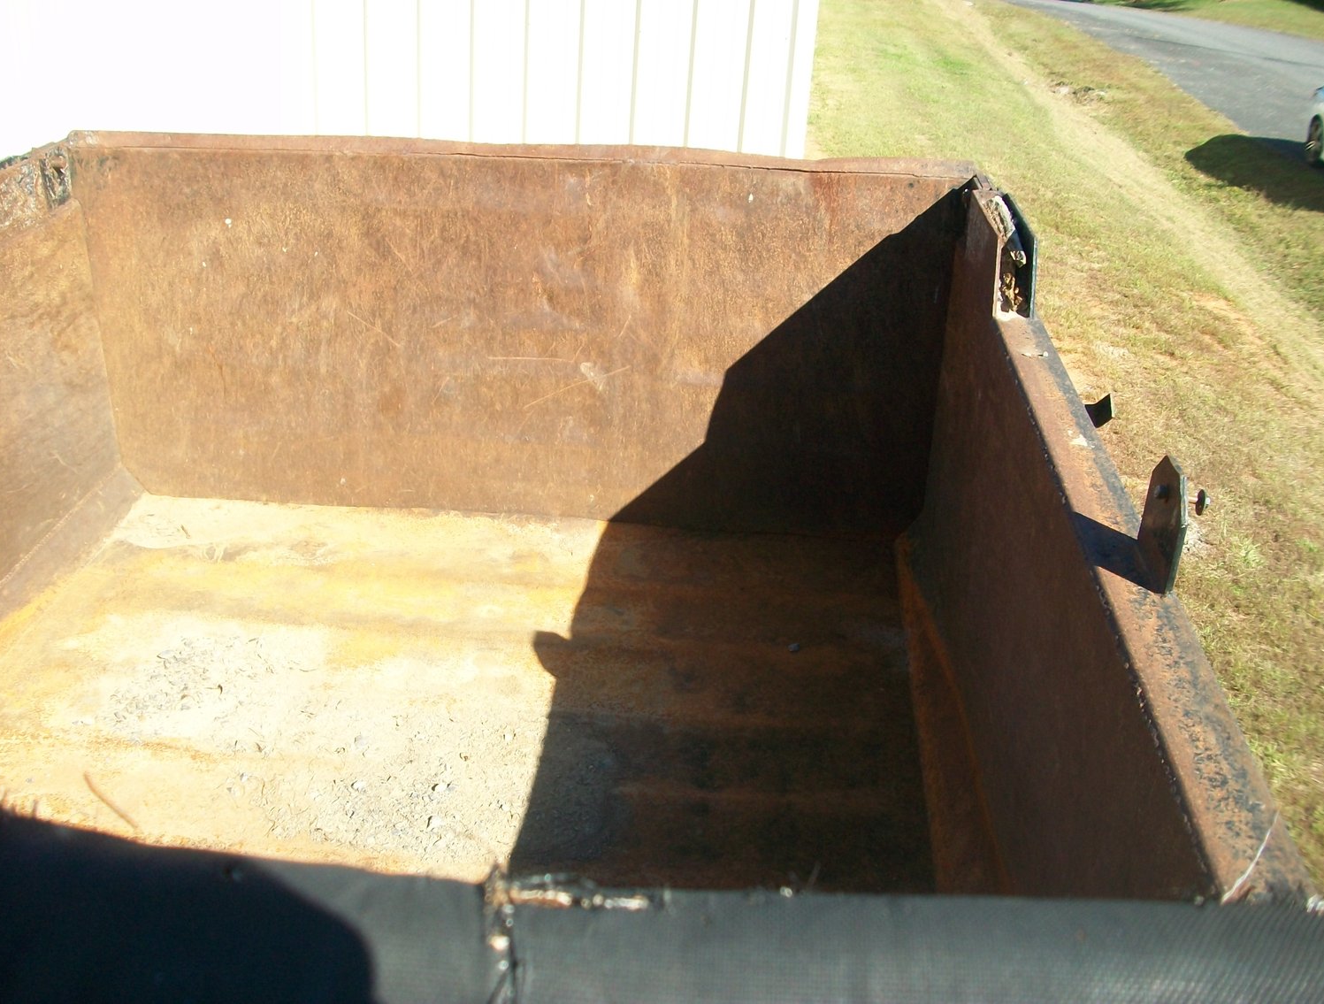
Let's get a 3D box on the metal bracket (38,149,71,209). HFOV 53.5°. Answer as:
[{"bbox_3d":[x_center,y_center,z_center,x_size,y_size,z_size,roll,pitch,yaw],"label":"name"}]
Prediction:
[{"bbox_3d":[-1.388,-0.740,3.008,0.055,0.120,0.100,3,27,4],"label":"metal bracket"}]

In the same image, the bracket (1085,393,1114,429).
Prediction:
[{"bbox_3d":[0.698,-0.143,2.110,0.060,0.055,0.065,4,25,4],"label":"bracket"}]

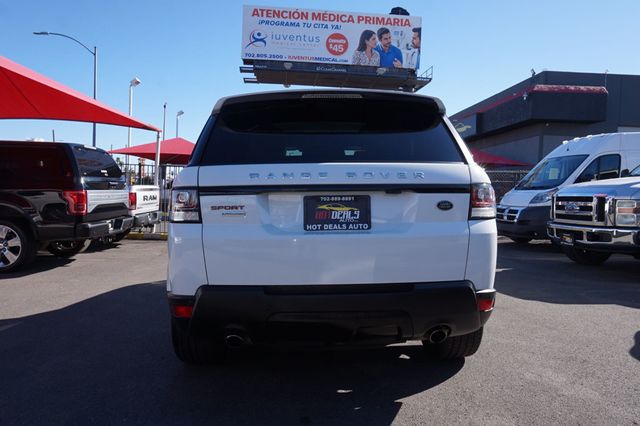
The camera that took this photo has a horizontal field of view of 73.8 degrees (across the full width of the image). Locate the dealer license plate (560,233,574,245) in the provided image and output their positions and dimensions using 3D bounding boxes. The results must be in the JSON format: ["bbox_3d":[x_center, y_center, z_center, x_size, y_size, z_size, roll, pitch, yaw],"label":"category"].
[{"bbox_3d":[3.512,0.366,6.050,0.015,0.155,0.305,2,2,-4],"label":"dealer license plate"}]

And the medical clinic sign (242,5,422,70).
[{"bbox_3d":[0.963,-14.323,34.800,14.600,4.270,0.400,2,2,-3],"label":"medical clinic sign"}]

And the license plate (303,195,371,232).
[{"bbox_3d":[0.080,0.001,1.980,0.310,0.160,0.015,-1,3,-3],"label":"license plate"}]

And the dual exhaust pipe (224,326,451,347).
[{"bbox_3d":[0.088,0.614,2.120,1.100,0.100,0.170,-1,3,-3],"label":"dual exhaust pipe"}]

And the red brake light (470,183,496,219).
[{"bbox_3d":[0.841,-0.063,2.200,0.165,0.185,0.180,-1,3,-7],"label":"red brake light"}]

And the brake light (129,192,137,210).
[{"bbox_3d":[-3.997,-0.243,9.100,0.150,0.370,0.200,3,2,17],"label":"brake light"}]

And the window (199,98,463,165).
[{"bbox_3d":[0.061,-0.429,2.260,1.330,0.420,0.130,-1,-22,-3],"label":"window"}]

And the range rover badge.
[{"bbox_3d":[0.599,-0.034,2.040,0.080,0.045,0.010,-1,3,-7],"label":"range rover badge"}]

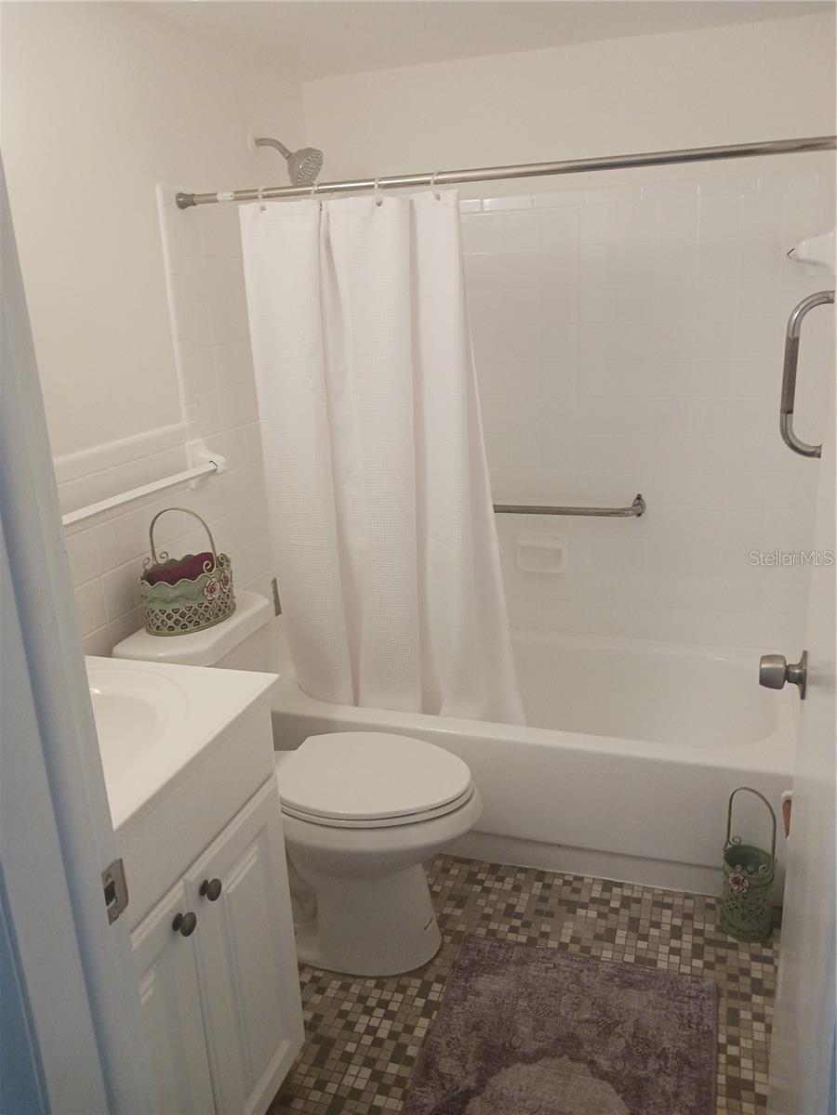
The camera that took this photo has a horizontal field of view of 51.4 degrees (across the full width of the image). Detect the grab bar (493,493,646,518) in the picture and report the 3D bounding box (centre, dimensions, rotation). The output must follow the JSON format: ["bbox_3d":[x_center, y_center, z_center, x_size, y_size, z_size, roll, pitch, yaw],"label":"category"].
[{"bbox_3d":[0.388,-0.164,2.773,0.657,0.071,0.081,3,18,18],"label":"grab bar"}]

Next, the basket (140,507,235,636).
[{"bbox_3d":[-0.543,0.017,2.038,0.174,0.273,0.228,5,18,23],"label":"basket"}]

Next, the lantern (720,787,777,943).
[{"bbox_3d":[0.782,0.711,2.051,0.119,0.370,0.116,11,22,37],"label":"lantern"}]

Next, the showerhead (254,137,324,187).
[{"bbox_3d":[-0.354,-1.073,2.371,0.207,0.147,0.101,3,18,18],"label":"showerhead"}]

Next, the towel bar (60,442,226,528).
[{"bbox_3d":[-0.610,-0.153,1.944,0.091,0.108,0.708,3,18,18],"label":"towel bar"}]

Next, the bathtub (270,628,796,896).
[{"bbox_3d":[0.324,0.540,2.645,1.508,0.388,0.765,3,18,18],"label":"bathtub"}]

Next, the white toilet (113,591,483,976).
[{"bbox_3d":[-0.224,0.527,2.115,0.778,0.768,0.455,3,18,18],"label":"white toilet"}]

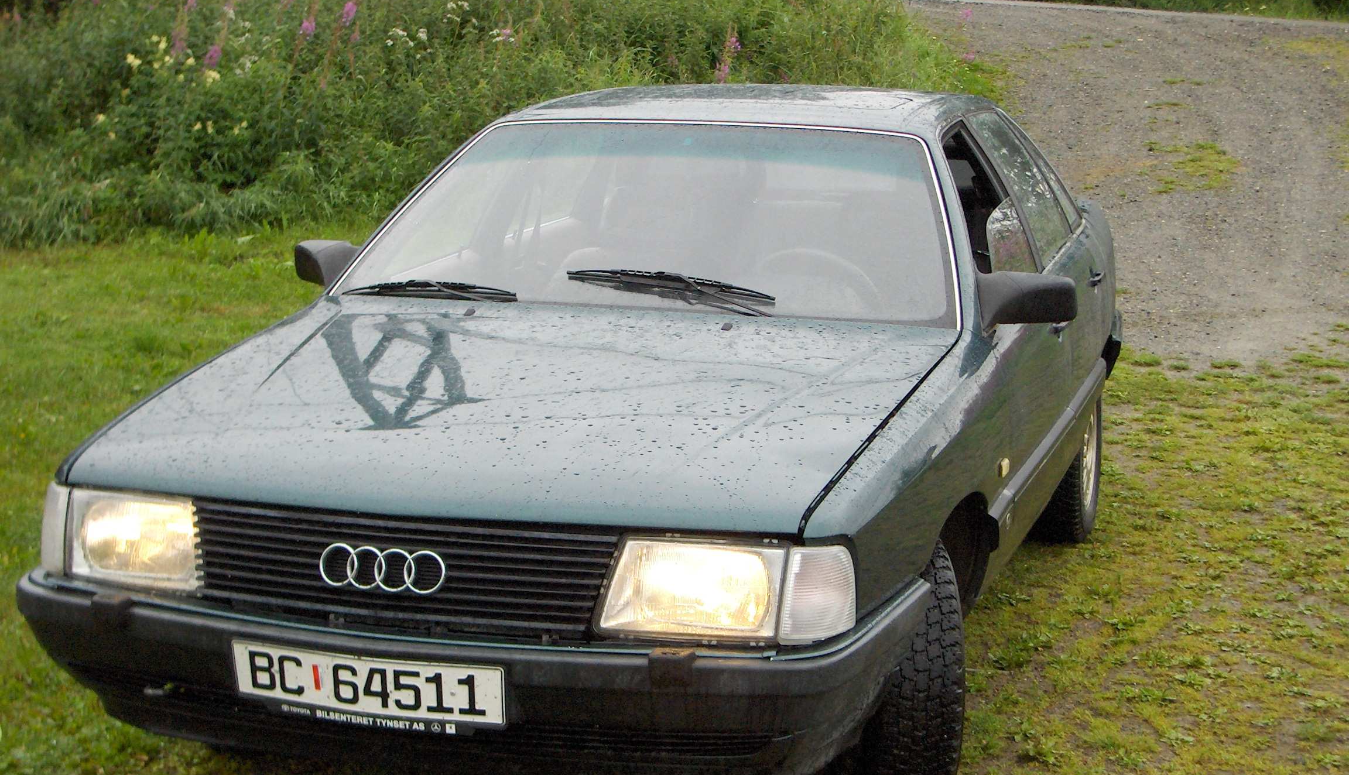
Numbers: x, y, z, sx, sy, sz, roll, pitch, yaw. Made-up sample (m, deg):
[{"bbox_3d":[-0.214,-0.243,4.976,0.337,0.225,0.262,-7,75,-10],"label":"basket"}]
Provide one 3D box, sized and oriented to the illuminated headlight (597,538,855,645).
[{"bbox_3d":[0.099,0.345,4.242,0.420,0.175,0.200,2,1,9],"label":"illuminated headlight"}]

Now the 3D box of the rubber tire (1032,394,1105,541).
[{"bbox_3d":[1.226,0.176,7.577,0.190,0.615,0.615,4,10,16],"label":"rubber tire"}]

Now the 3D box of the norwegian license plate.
[{"bbox_3d":[-0.545,0.530,4.300,0.520,0.130,0.025,4,17,16],"label":"norwegian license plate"}]

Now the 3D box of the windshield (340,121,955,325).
[{"bbox_3d":[-0.018,-0.444,5.799,1.480,0.110,0.700,4,45,16],"label":"windshield"}]

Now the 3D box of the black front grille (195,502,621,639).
[{"bbox_3d":[-0.500,0.319,4.322,0.810,0.180,0.100,4,1,16],"label":"black front grille"}]

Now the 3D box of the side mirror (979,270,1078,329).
[{"bbox_3d":[0.816,-0.206,5.579,0.220,0.130,0.145,4,10,16],"label":"side mirror"}]

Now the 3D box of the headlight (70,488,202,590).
[{"bbox_3d":[-0.995,0.279,4.550,0.320,0.175,0.150,5,1,23],"label":"headlight"}]

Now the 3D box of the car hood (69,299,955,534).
[{"bbox_3d":[-0.292,0.025,4.957,1.490,0.125,1.390,4,17,16],"label":"car hood"}]

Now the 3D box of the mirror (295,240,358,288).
[{"bbox_3d":[-0.855,-0.309,6.071,0.215,0.130,0.145,4,10,16],"label":"mirror"}]

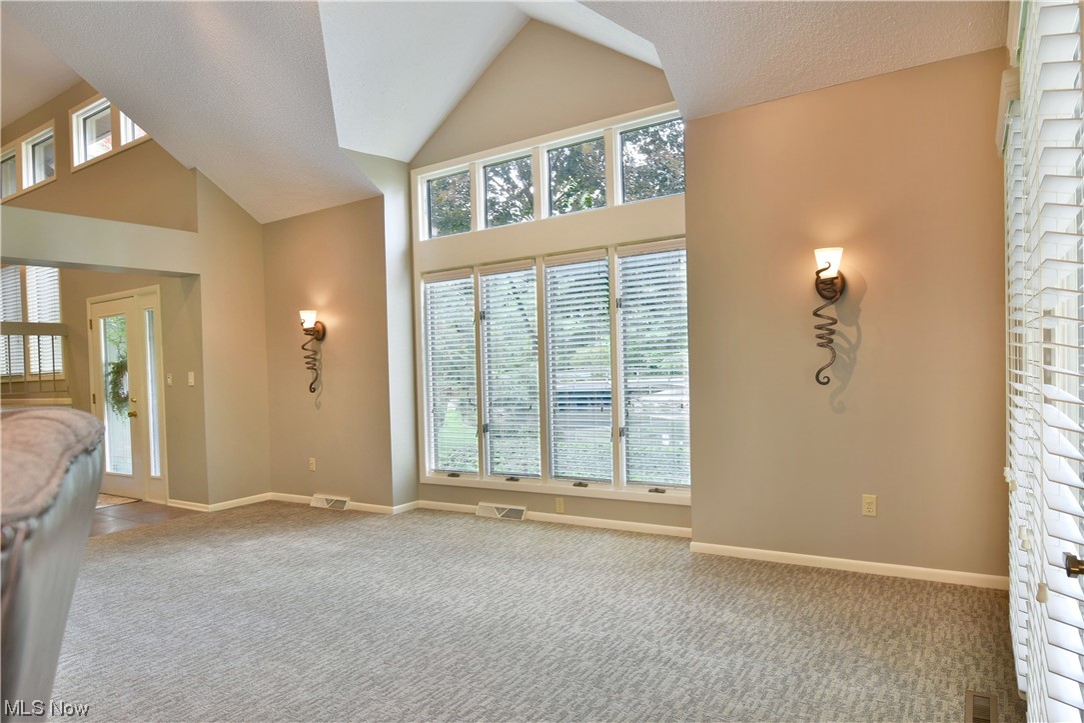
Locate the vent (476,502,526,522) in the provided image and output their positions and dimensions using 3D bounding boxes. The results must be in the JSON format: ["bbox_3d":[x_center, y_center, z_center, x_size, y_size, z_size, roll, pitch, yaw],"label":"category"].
[{"bbox_3d":[-0.338,1.214,5.114,0.458,0.106,0.068,-2,0,30],"label":"vent"}]

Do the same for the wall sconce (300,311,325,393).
[{"bbox_3d":[-2.055,-0.087,5.651,0.160,0.730,0.190,-2,-1,31],"label":"wall sconce"}]

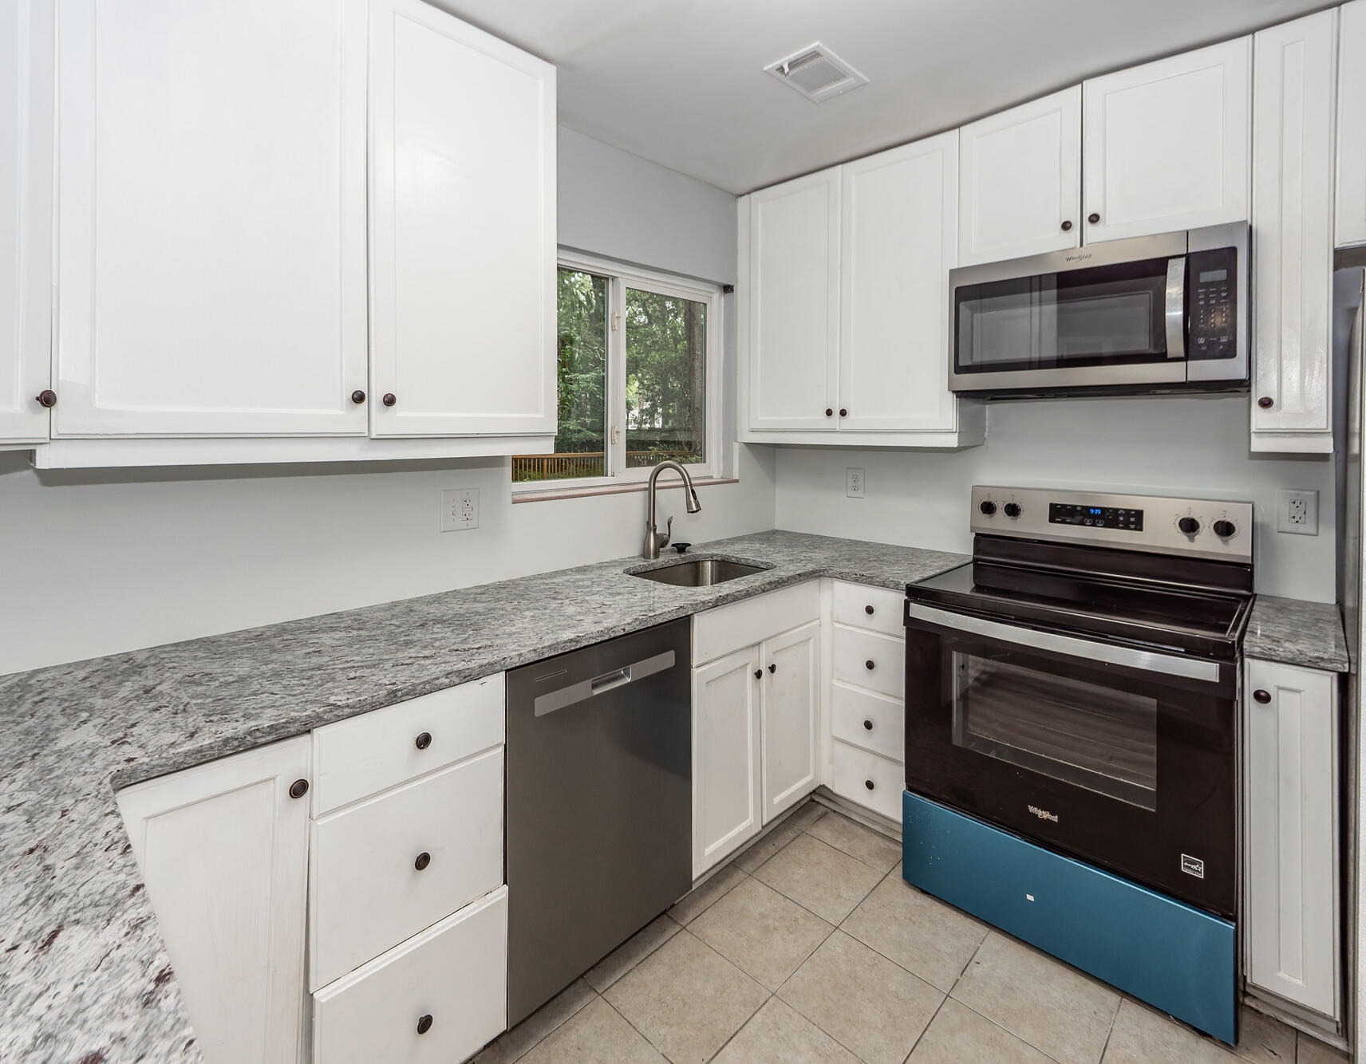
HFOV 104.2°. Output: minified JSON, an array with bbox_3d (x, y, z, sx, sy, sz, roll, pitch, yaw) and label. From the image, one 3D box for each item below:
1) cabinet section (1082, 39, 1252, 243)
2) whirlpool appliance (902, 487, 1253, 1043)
[{"bbox_3d":[1.519,-1.142,1.708,0.385,0.470,0.330,3,5,38],"label":"cabinet section"},{"bbox_3d":[1.206,0.509,1.629,0.710,1.170,0.760,-4,6,-44],"label":"whirlpool appliance"}]

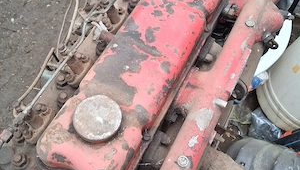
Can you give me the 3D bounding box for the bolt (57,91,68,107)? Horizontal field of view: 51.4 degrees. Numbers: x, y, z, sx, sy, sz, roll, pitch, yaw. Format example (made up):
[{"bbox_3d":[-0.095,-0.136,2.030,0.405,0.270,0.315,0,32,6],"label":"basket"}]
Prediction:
[{"bbox_3d":[-0.140,0.023,0.498,0.020,0.024,0.020,27,63,7],"label":"bolt"}]

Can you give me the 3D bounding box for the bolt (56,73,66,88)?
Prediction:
[{"bbox_3d":[-0.146,-0.007,0.516,0.018,0.019,0.018,27,63,7],"label":"bolt"}]

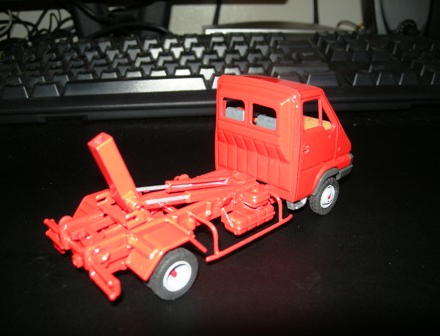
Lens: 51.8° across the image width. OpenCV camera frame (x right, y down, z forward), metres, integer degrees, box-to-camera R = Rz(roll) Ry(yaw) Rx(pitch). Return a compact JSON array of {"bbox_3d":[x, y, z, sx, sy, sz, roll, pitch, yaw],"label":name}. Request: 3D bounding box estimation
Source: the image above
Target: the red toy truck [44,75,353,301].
[{"bbox_3d":[-0.002,-0.002,0.164,0.115,0.057,0.046,-20,28,-37],"label":"red toy truck"}]

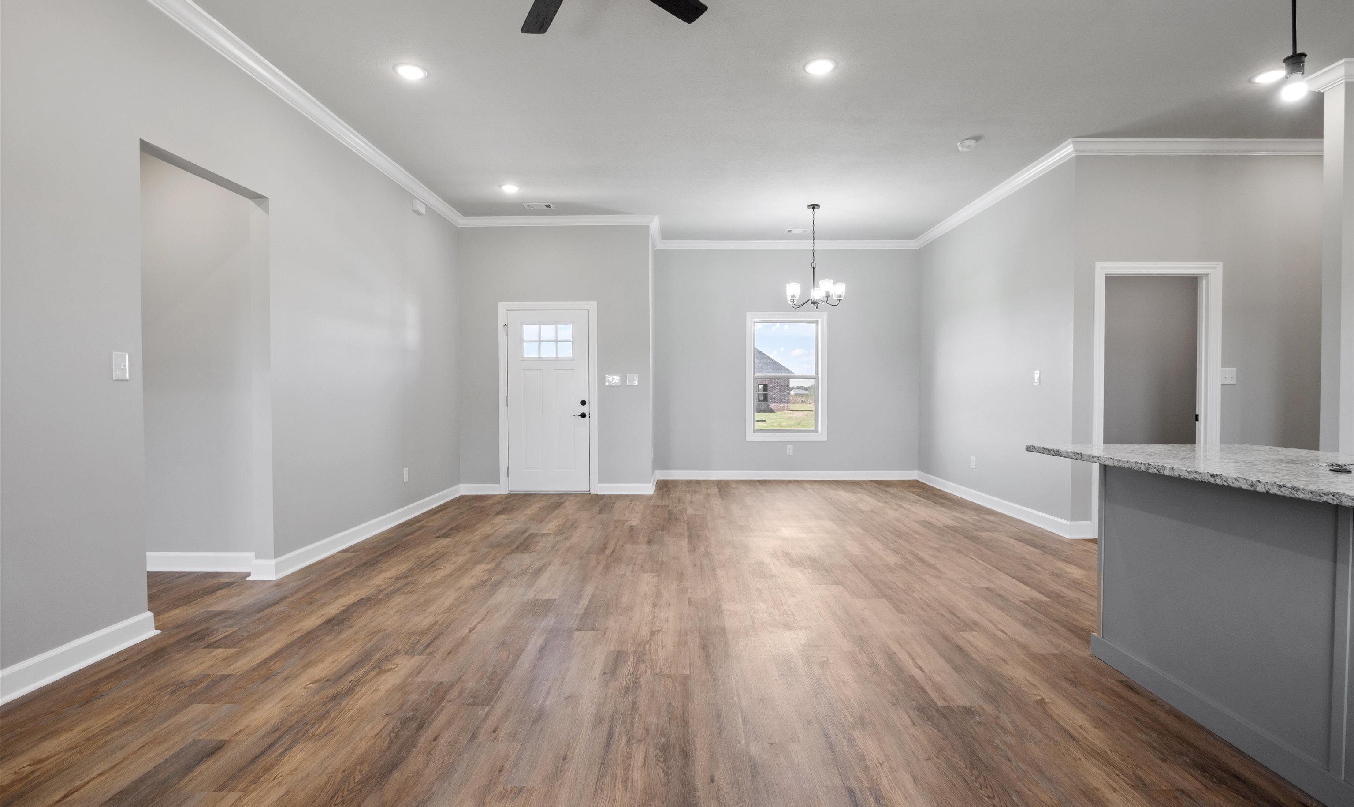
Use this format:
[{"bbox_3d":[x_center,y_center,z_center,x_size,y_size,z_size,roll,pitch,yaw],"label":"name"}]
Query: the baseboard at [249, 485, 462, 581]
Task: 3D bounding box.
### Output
[{"bbox_3d":[-2.497,0.973,5.176,0.163,0.120,3.063,0,1,1],"label":"baseboard"}]

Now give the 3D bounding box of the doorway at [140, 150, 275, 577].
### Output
[{"bbox_3d":[-2.524,-0.077,3.217,0.125,2.300,0.868,0,1,1],"label":"doorway"}]

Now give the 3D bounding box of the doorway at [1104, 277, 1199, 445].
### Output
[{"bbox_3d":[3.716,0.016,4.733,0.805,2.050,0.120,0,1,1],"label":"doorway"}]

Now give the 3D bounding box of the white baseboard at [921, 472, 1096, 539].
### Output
[{"bbox_3d":[3.154,0.952,6.207,0.193,0.120,3.074,0,1,1],"label":"white baseboard"}]

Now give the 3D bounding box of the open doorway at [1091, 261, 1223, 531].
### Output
[{"bbox_3d":[3.727,-0.028,4.727,0.979,2.138,0.150,0,1,1],"label":"open doorway"}]

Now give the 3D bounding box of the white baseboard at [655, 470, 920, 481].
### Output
[{"bbox_3d":[1.410,0.920,7.746,3.381,0.120,0.028,0,1,1],"label":"white baseboard"}]

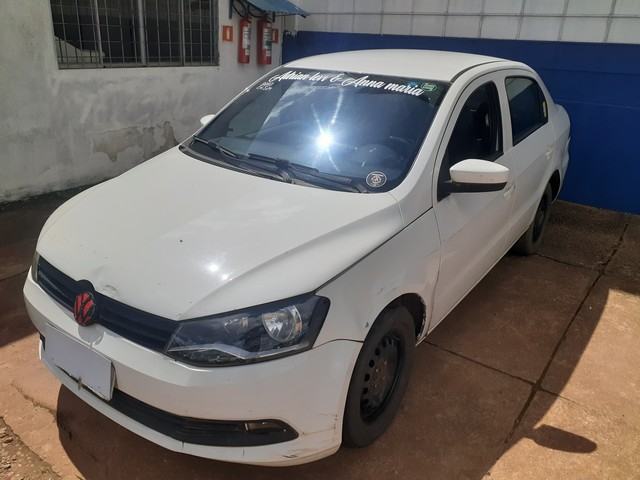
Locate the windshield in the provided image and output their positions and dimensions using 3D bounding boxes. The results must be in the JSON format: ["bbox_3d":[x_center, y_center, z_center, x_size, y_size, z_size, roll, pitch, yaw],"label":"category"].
[{"bbox_3d":[-0.048,-0.604,2.461,1.270,0.120,0.900,16,54,32],"label":"windshield"}]

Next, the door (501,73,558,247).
[{"bbox_3d":[1.330,-0.534,3.272,0.230,1.120,1.020,16,26,32],"label":"door"}]

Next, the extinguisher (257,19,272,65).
[{"bbox_3d":[-0.737,-2.630,6.625,0.190,0.570,0.190,2,21,-1],"label":"extinguisher"}]

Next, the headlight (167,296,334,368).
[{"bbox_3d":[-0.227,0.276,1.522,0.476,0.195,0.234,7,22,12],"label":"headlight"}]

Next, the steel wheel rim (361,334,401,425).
[{"bbox_3d":[0.205,0.528,2.004,0.130,0.380,0.380,16,26,32],"label":"steel wheel rim"}]

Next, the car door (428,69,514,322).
[{"bbox_3d":[0.737,-0.243,2.494,0.250,1.140,1.070,16,26,32],"label":"car door"}]

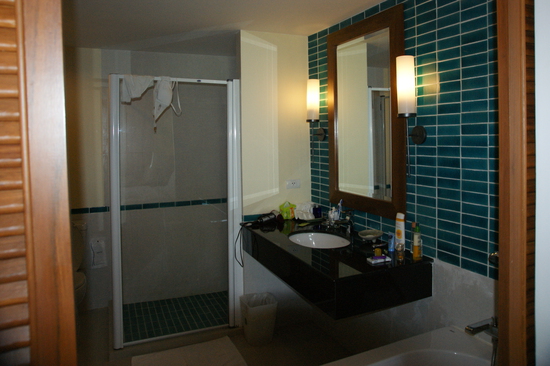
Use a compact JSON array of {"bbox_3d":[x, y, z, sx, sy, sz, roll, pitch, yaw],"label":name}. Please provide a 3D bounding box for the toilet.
[{"bbox_3d":[-1.664,0.790,3.208,0.380,0.790,0.680,-5,6,-22],"label":"toilet"}]

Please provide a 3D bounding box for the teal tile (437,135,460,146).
[{"bbox_3d":[0.851,-0.206,2.018,0.010,0.050,0.150,-4,6,-23],"label":"teal tile"}]

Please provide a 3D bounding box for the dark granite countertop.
[{"bbox_3d":[0.278,0.466,2.625,0.580,0.190,1.360,-3,5,-22],"label":"dark granite countertop"}]

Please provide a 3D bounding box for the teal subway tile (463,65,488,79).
[{"bbox_3d":[0.896,-0.496,1.845,0.010,0.049,0.148,-5,6,-23],"label":"teal subway tile"}]

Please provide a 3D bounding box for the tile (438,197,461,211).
[{"bbox_3d":[0.863,0.107,2.046,0.010,0.050,0.150,-4,6,-23],"label":"tile"}]

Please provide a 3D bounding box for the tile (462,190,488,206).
[{"bbox_3d":[0.921,0.069,1.903,0.010,0.050,0.150,-4,6,-23],"label":"tile"}]

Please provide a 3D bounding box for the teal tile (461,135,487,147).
[{"bbox_3d":[0.886,-0.189,1.832,0.010,0.049,0.148,-3,5,-22],"label":"teal tile"}]

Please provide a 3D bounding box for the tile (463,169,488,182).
[{"bbox_3d":[0.916,-0.033,1.888,0.010,0.049,0.148,-5,6,-23],"label":"tile"}]

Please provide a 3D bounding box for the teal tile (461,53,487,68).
[{"bbox_3d":[0.894,-0.547,1.840,0.010,0.049,0.148,-5,6,-23],"label":"teal tile"}]

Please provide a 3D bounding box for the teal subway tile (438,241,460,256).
[{"bbox_3d":[0.874,0.326,2.059,0.010,0.049,0.148,-5,6,-23],"label":"teal subway tile"}]

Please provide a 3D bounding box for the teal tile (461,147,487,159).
[{"bbox_3d":[0.912,-0.137,1.877,0.010,0.049,0.148,-5,6,-23],"label":"teal tile"}]

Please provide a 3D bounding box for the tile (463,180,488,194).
[{"bbox_3d":[0.919,0.016,1.898,0.010,0.050,0.150,-4,6,-23],"label":"tile"}]

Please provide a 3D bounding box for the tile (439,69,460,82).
[{"bbox_3d":[0.840,-0.515,1.991,0.010,0.050,0.150,-4,6,-23],"label":"tile"}]

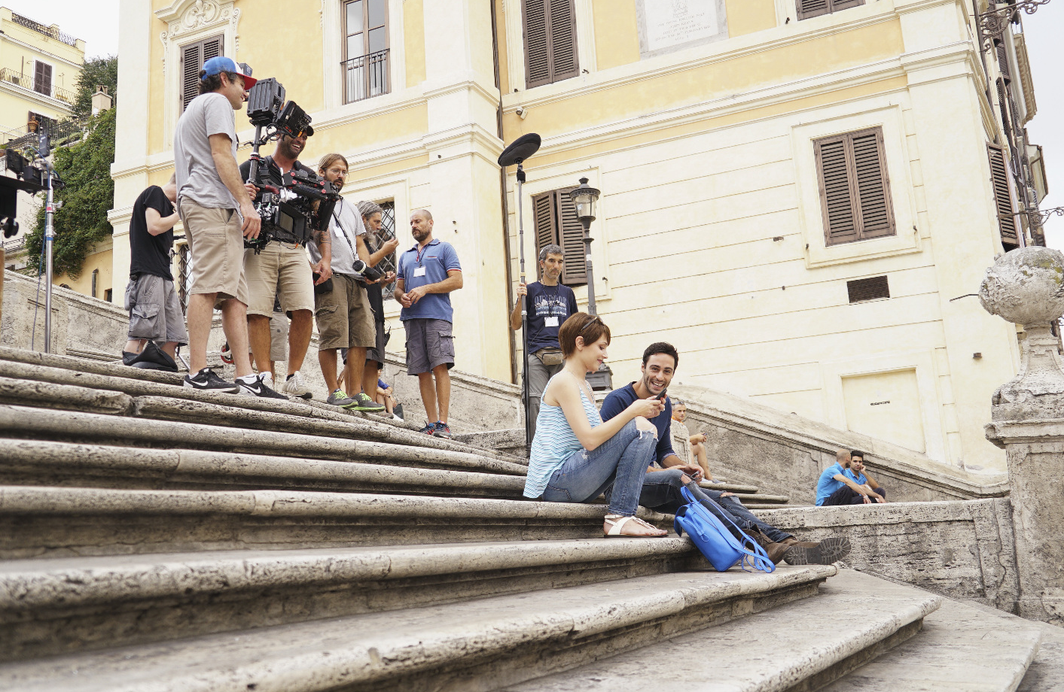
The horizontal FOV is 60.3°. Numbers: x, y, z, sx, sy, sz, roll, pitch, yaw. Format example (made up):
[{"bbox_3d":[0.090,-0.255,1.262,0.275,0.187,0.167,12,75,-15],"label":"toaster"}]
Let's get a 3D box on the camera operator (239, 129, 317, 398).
[{"bbox_3d":[-1.524,-0.551,5.650,0.580,1.754,0.450,2,-13,-26],"label":"camera operator"}]

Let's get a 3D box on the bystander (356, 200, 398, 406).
[{"bbox_3d":[-1.171,-0.289,6.850,0.420,1.707,0.480,-3,-11,0],"label":"bystander"}]

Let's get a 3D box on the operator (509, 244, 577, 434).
[{"bbox_3d":[0.100,0.073,7.165,0.530,1.789,0.380,-2,-11,-9],"label":"operator"}]

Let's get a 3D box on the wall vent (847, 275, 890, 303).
[{"bbox_3d":[5.387,-0.896,14.673,0.610,0.357,0.060,-8,-11,23],"label":"wall vent"}]

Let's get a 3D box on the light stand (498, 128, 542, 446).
[{"bbox_3d":[-0.034,-0.404,7.056,0.350,2.636,0.350,-10,-13,30],"label":"light stand"}]

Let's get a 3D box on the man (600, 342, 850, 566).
[{"bbox_3d":[0.830,0.458,4.150,0.520,1.040,1.120,6,-15,-40],"label":"man"}]

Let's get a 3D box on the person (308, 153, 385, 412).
[{"bbox_3d":[-1.272,-0.469,6.271,0.520,1.805,0.420,6,-14,-40],"label":"person"}]

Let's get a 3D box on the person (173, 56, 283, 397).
[{"bbox_3d":[-1.527,-0.633,4.620,0.520,1.788,0.500,-13,-15,40],"label":"person"}]

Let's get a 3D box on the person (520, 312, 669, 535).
[{"bbox_3d":[0.274,0.327,3.900,0.640,0.948,0.430,-7,-12,17],"label":"person"}]

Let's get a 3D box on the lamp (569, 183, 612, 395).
[{"bbox_3d":[0.882,-0.956,13.600,0.450,3.281,0.450,-3,-11,-1],"label":"lamp"}]

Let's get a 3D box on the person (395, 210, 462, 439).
[{"bbox_3d":[-0.808,-0.202,7.152,0.540,1.811,0.380,-9,-12,25],"label":"person"}]

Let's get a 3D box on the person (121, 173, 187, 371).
[{"bbox_3d":[-2.459,-0.431,6.032,0.460,1.660,0.480,-2,-11,-6],"label":"person"}]

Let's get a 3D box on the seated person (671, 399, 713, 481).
[{"bbox_3d":[2.194,1.285,12.379,0.750,1.118,0.520,-10,-13,32],"label":"seated person"}]

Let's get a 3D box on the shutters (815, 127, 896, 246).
[{"bbox_3d":[5.587,-2.765,15.908,1.153,1.970,0.090,-8,-12,22],"label":"shutters"}]

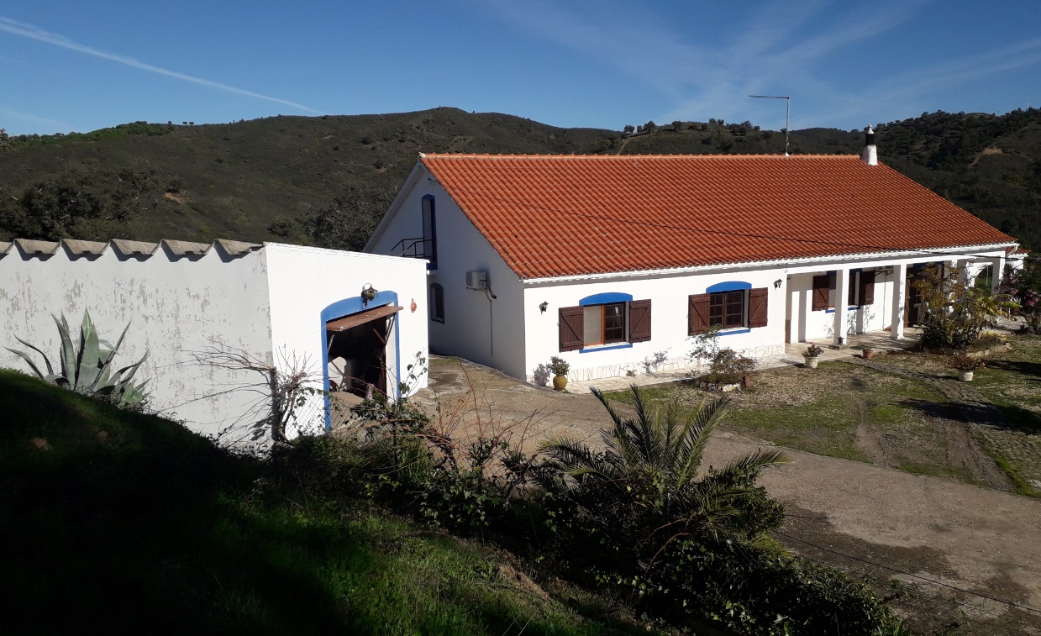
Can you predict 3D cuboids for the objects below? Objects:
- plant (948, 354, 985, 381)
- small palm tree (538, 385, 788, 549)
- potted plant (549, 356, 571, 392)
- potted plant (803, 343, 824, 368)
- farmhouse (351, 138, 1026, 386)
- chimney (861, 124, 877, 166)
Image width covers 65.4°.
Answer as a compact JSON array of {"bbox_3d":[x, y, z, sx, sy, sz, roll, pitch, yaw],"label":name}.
[{"bbox_3d":[11.138,1.216,20.219,0.923,0.642,0.923,-6,9,-27],"label":"plant"},{"bbox_3d":[1.864,1.970,10.648,3.209,2.050,3.143,-1,8,0],"label":"small palm tree"},{"bbox_3d":[0.950,1.326,19.673,0.490,0.832,0.490,-1,8,0],"label":"potted plant"},{"bbox_3d":[7.882,0.998,21.843,0.589,0.694,0.589,-6,9,-27],"label":"potted plant"},{"bbox_3d":[5.513,-2.830,29.409,19.150,6.200,13.250,-6,9,-27],"label":"farmhouse"},{"bbox_3d":[14.105,-7.029,32.914,0.550,1.650,0.550,-6,9,-27],"label":"chimney"}]

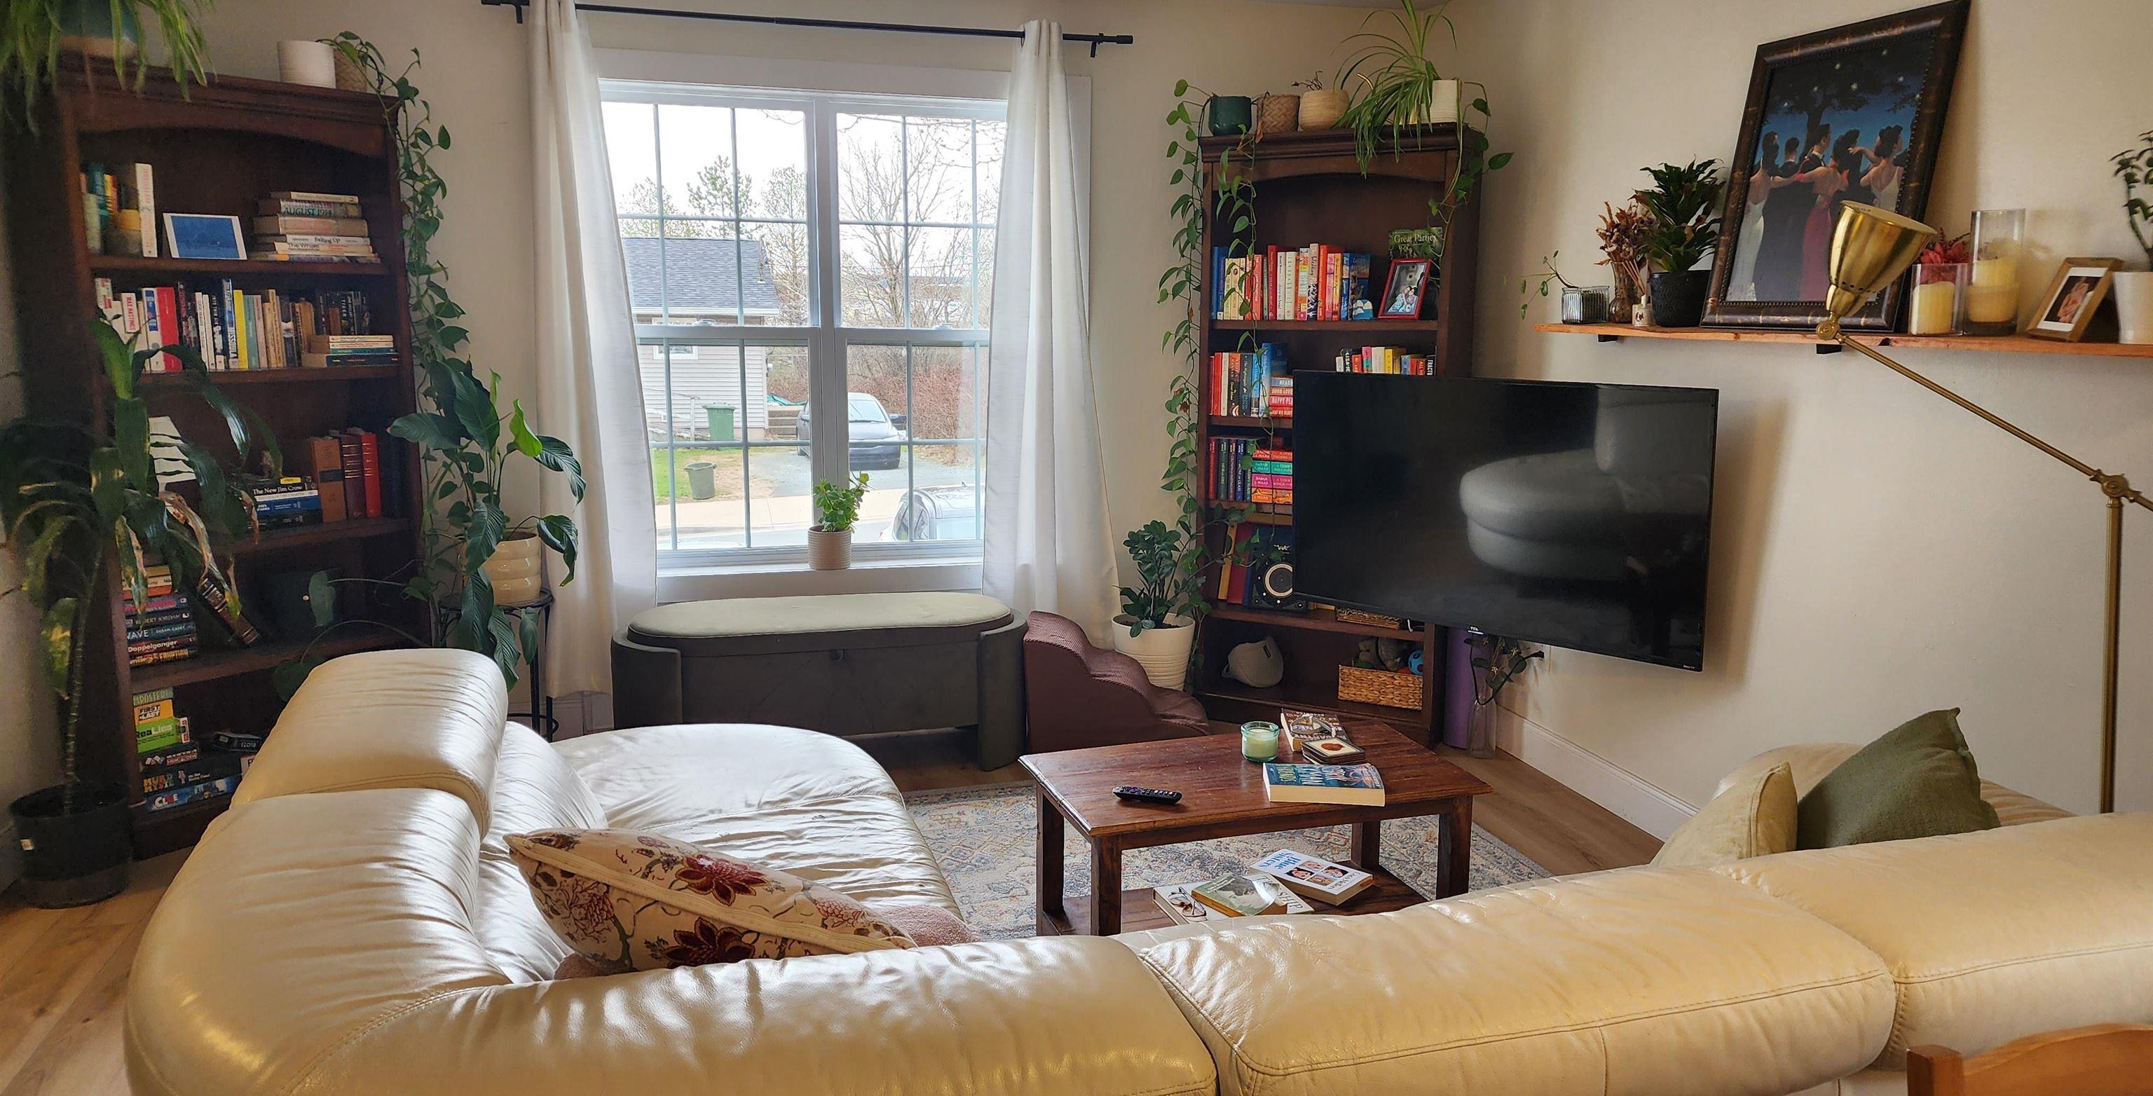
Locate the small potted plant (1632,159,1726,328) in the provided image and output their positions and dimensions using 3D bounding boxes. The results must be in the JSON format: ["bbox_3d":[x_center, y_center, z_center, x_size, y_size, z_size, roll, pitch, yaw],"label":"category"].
[{"bbox_3d":[1.505,-0.766,3.603,0.205,0.404,0.210,-2,10,-15],"label":"small potted plant"}]

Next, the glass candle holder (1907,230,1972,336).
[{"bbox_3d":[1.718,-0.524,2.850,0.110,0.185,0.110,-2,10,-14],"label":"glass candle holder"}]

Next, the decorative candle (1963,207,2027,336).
[{"bbox_3d":[1.756,-0.526,2.747,0.096,0.237,0.096,-2,10,-15],"label":"decorative candle"}]

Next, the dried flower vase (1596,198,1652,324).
[{"bbox_3d":[1.459,-0.761,3.812,0.160,0.324,0.160,-2,10,-15],"label":"dried flower vase"}]

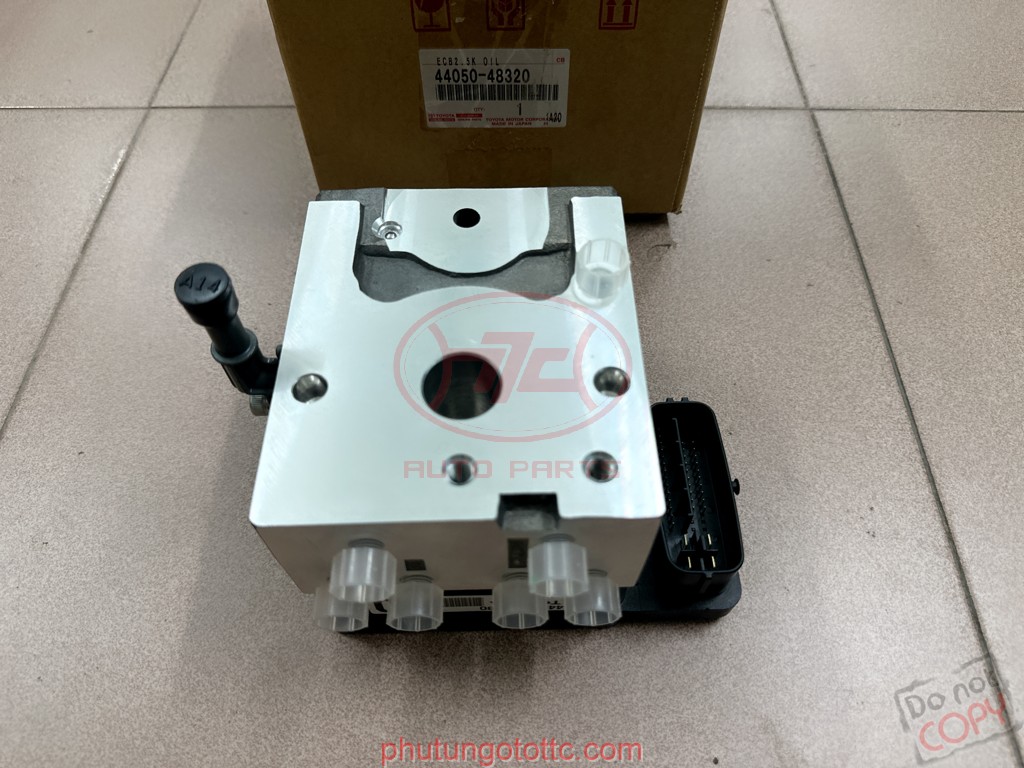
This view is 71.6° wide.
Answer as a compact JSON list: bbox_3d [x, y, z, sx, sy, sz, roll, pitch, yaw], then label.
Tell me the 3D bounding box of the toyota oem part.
[{"bbox_3d":[-0.006,0.014,0.309,0.219,0.155,0.176,-1,57,0],"label":"toyota oem part"}]

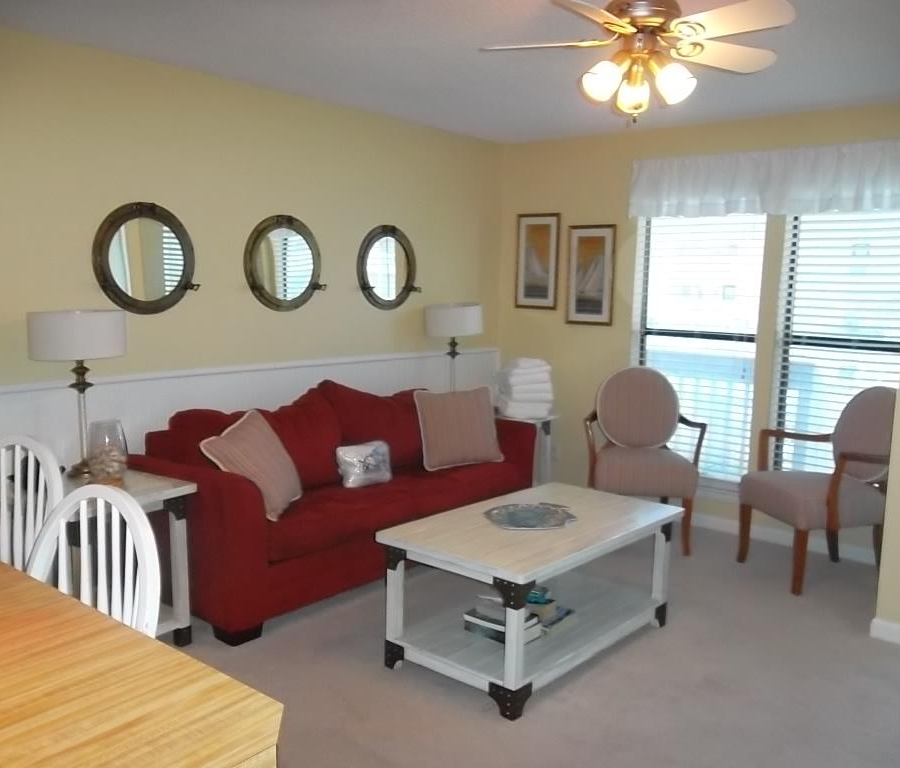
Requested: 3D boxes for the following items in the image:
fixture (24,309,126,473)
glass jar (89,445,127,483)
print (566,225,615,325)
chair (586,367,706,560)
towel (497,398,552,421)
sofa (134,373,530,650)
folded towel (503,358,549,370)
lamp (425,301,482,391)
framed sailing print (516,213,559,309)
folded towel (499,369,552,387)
[{"bbox_3d":[-1.482,0.034,3.187,0.357,0.645,0.357,8,10,42],"label":"fixture"},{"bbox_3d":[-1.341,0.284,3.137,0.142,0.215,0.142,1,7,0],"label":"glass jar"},{"bbox_3d":[0.914,-0.711,5.238,0.360,0.630,0.025,8,10,41],"label":"print"},{"bbox_3d":[1.076,0.398,4.512,0.643,0.955,0.658,2,7,6],"label":"chair"},{"bbox_3d":[0.458,0.144,4.912,0.280,0.106,0.260,-1,8,-14],"label":"towel"},{"bbox_3d":[-0.508,0.459,4.165,0.900,0.930,2.080,8,10,41],"label":"sofa"},{"bbox_3d":[0.465,-0.133,4.876,0.255,0.060,0.240,-1,8,-14],"label":"folded towel"},{"bbox_3d":[0.021,-0.172,5.070,0.360,0.670,0.360,1,7,0],"label":"lamp"},{"bbox_3d":[0.589,-0.830,5.418,0.354,0.632,0.029,8,10,42],"label":"framed sailing print"},{"bbox_3d":[0.463,-0.060,4.885,0.270,0.100,0.250,-1,8,-14],"label":"folded towel"}]

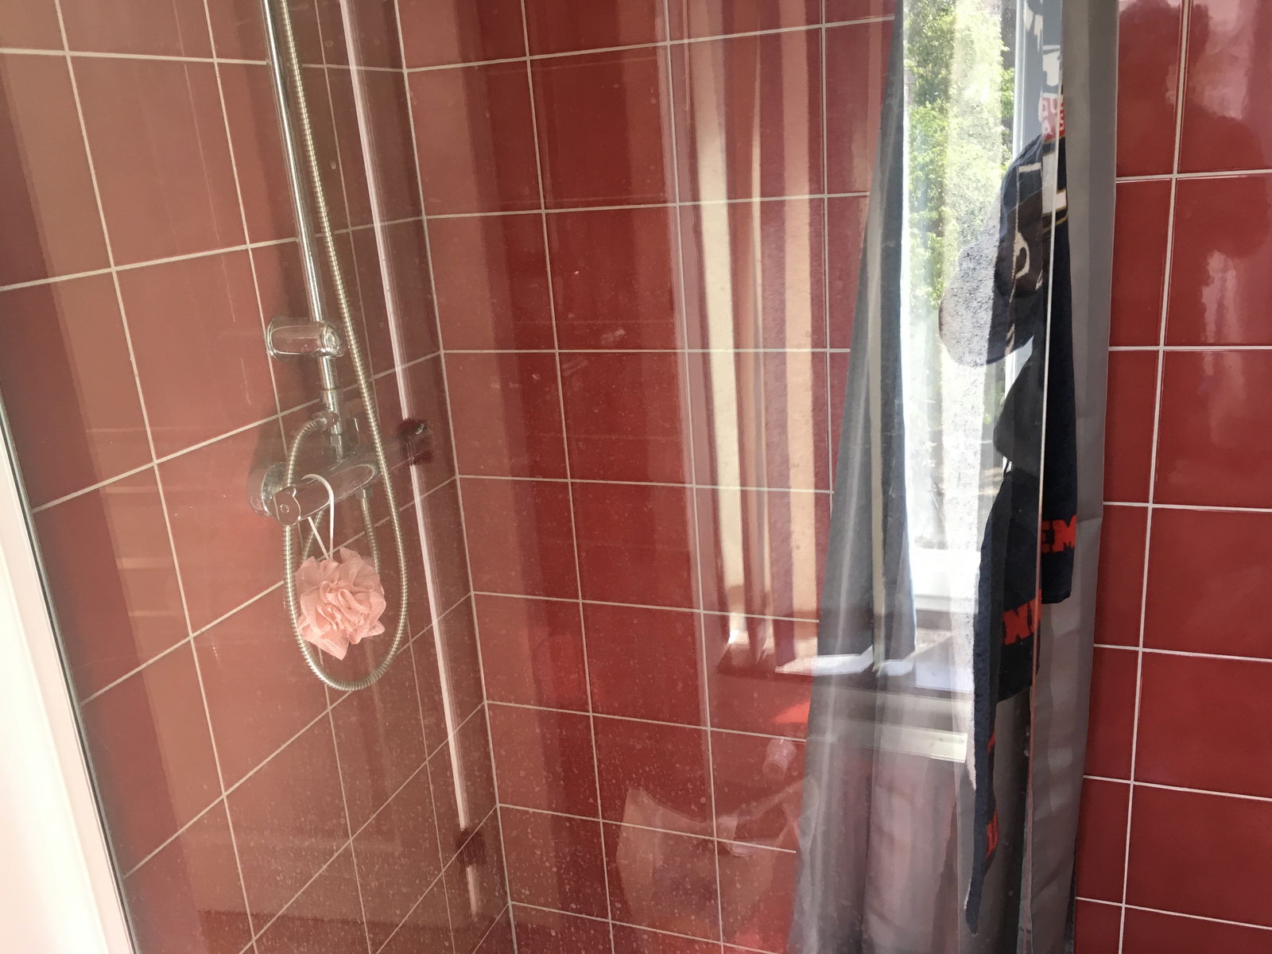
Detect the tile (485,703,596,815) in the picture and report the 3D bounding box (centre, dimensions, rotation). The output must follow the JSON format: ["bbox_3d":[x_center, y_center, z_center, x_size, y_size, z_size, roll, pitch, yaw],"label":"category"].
[{"bbox_3d":[-0.154,0.479,1.802,0.192,0.197,0.009,2,18,20],"label":"tile"}]

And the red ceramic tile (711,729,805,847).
[{"bbox_3d":[0.218,0.496,1.673,0.198,0.198,0.010,2,18,21],"label":"red ceramic tile"}]

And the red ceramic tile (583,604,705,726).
[{"bbox_3d":[0.016,0.297,1.685,0.198,0.198,0.010,2,18,21],"label":"red ceramic tile"}]

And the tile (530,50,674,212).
[{"bbox_3d":[-0.042,-0.467,1.440,0.196,0.197,0.009,2,18,20],"label":"tile"}]

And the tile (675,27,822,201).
[{"bbox_3d":[0.145,-0.460,1.372,0.196,0.197,0.009,2,18,20],"label":"tile"}]

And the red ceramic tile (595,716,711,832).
[{"bbox_3d":[0.030,0.486,1.735,0.197,0.197,0.010,2,18,20],"label":"red ceramic tile"}]

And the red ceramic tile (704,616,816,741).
[{"bbox_3d":[0.203,0.303,1.607,0.196,0.197,0.010,2,18,20],"label":"red ceramic tile"}]

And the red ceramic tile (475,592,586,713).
[{"bbox_3d":[-0.169,0.288,1.746,0.192,0.197,0.010,2,18,20],"label":"red ceramic tile"}]

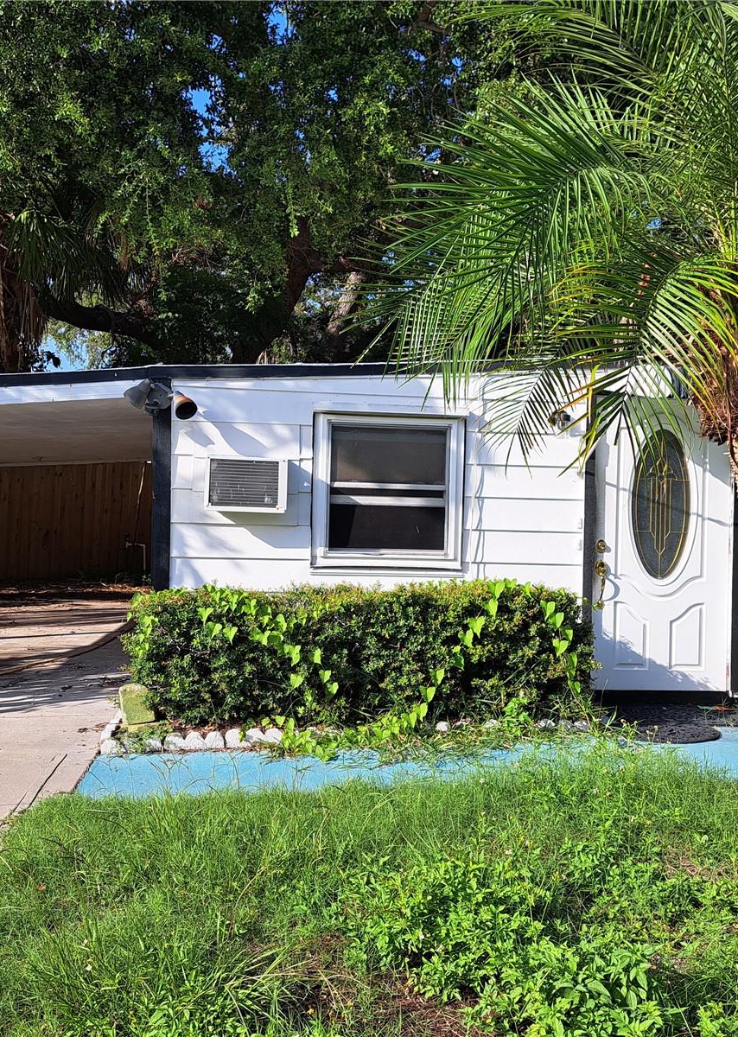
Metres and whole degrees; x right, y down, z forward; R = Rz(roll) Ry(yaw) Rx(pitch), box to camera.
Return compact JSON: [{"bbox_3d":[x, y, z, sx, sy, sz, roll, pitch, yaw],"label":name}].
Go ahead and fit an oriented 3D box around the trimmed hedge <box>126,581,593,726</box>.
[{"bbox_3d":[-0.050,0.800,5.830,2.700,0.770,0.680,1,0,-7],"label":"trimmed hedge"}]

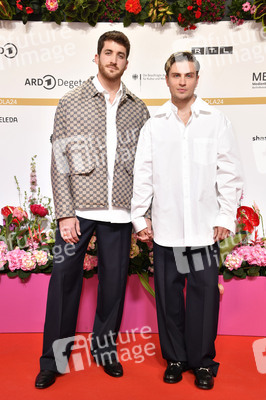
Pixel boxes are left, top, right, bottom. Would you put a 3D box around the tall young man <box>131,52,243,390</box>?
[{"bbox_3d":[0.289,0.088,3.480,0.600,1.770,0.370,0,1,5],"label":"tall young man"}]

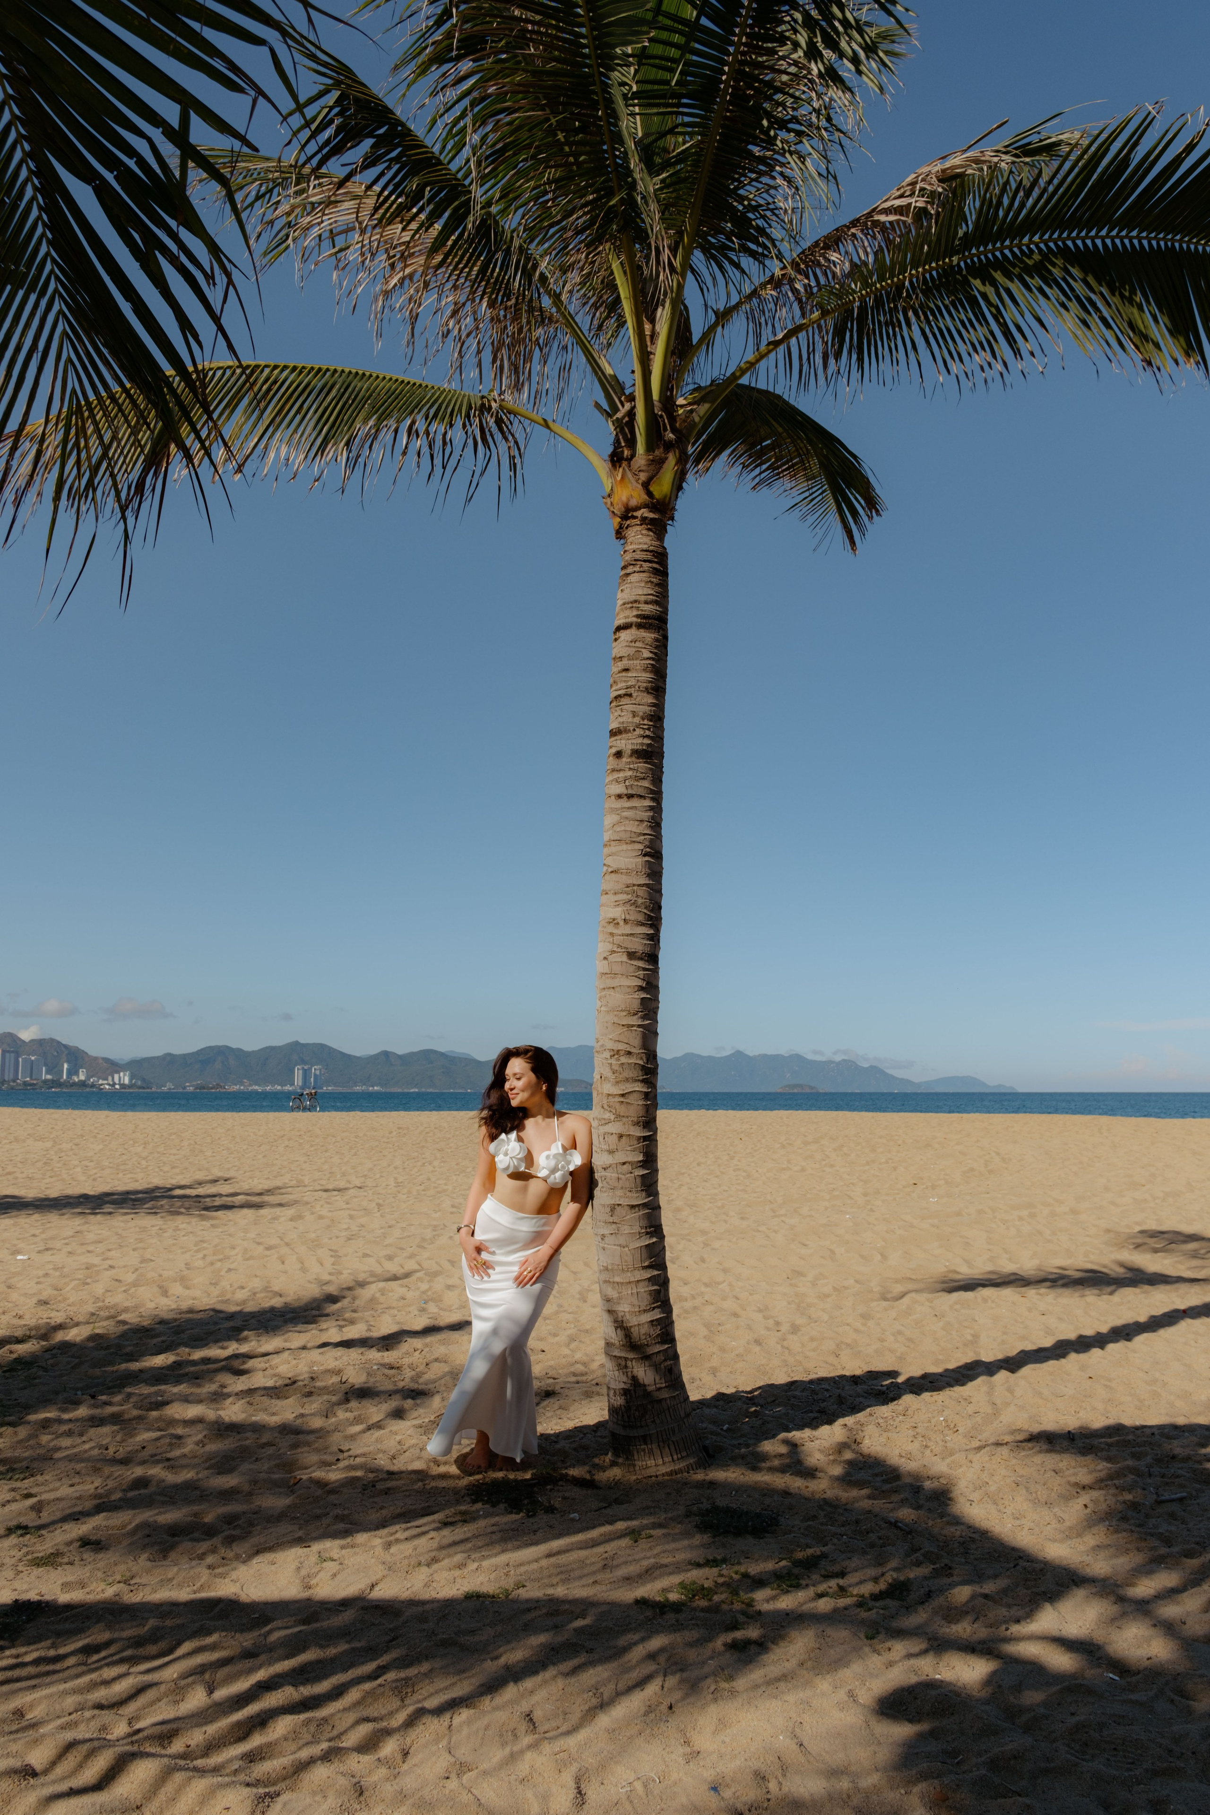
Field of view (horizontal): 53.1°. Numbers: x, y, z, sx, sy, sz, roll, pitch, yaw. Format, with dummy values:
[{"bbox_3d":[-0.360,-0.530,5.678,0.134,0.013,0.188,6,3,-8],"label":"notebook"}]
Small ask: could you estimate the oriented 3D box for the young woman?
[{"bbox_3d":[-0.390,1.390,4.900,0.660,1.620,0.380,-1,-9,5],"label":"young woman"}]

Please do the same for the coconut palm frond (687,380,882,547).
[{"bbox_3d":[0.965,-2.390,6.500,0.750,0.800,1.500,-5,-10,30],"label":"coconut palm frond"}]

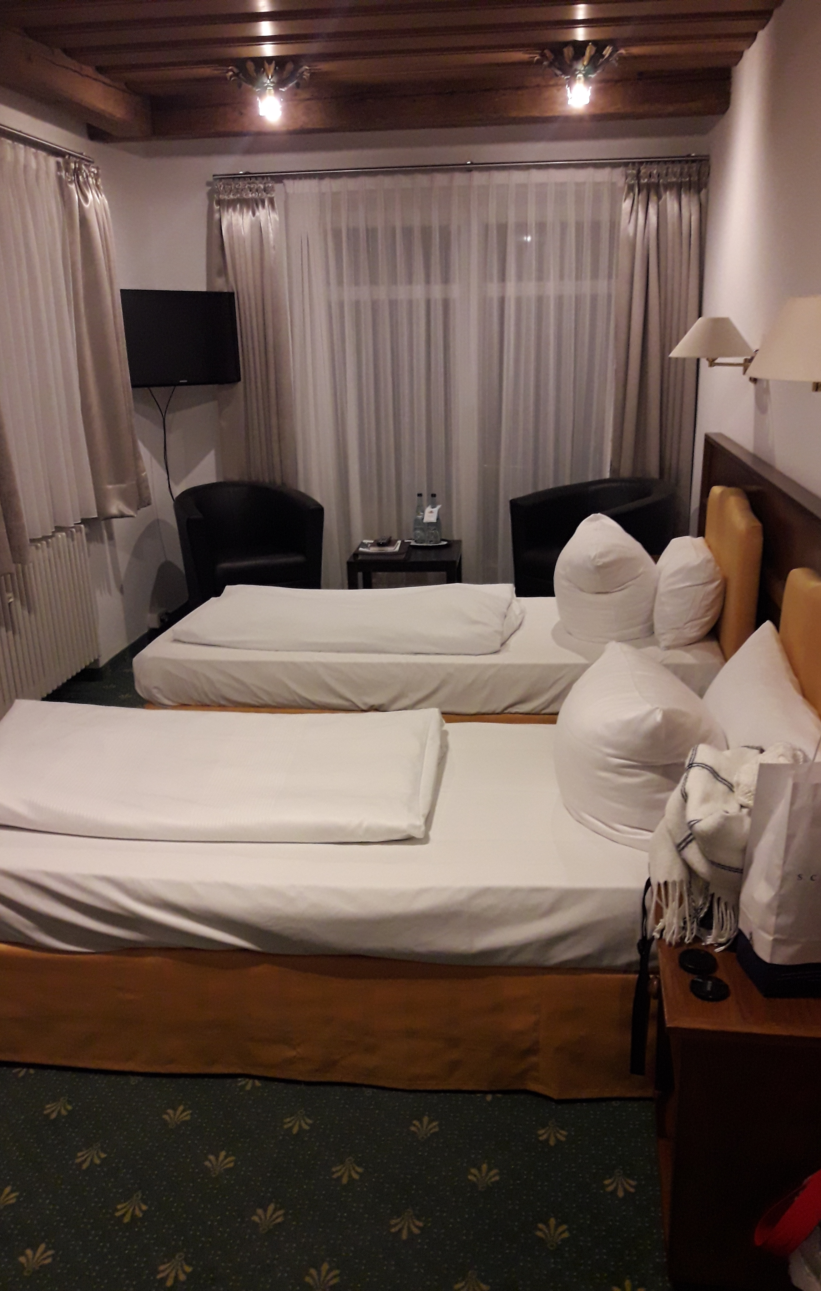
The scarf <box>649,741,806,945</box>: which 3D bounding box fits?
[{"bbox_3d":[0.565,0.336,1.892,0.270,0.370,0.210,0,17,7],"label":"scarf"}]

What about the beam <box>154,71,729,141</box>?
[{"bbox_3d":[0.082,-2.515,4.873,2.710,0.170,0.180,0,17,6],"label":"beam"}]

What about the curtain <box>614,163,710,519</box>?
[{"bbox_3d":[1.328,-1.355,5.658,0.450,2.320,0.140,0,17,7],"label":"curtain"}]

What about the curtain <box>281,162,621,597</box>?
[{"bbox_3d":[0.240,-1.374,5.828,1.880,2.320,0.100,0,17,7],"label":"curtain"}]

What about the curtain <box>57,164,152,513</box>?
[{"bbox_3d":[-1.451,-1.407,5.003,0.140,1.620,0.660,0,17,7],"label":"curtain"}]

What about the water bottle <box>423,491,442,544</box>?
[{"bbox_3d":[0.127,-0.678,5.566,0.078,0.265,0.078,0,17,6],"label":"water bottle"}]

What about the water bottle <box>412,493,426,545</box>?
[{"bbox_3d":[0.048,-0.681,5.604,0.066,0.277,0.066,0,17,7],"label":"water bottle"}]

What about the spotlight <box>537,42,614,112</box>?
[{"bbox_3d":[0.705,-2.331,4.305,0.350,0.210,0.350,0,17,6],"label":"spotlight"}]

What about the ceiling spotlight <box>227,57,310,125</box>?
[{"bbox_3d":[-0.593,-2.341,4.441,0.360,0.210,0.360,0,17,6],"label":"ceiling spotlight"}]

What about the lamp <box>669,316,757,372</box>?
[{"bbox_3d":[1.132,-1.084,3.836,0.360,0.230,0.320,0,17,6],"label":"lamp"}]

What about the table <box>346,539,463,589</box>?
[{"bbox_3d":[-0.013,-0.284,5.543,0.550,0.450,0.550,0,17,6],"label":"table"}]

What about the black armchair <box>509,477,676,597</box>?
[{"bbox_3d":[0.991,-0.442,5.420,0.650,0.770,0.710,-13,20,-32],"label":"black armchair"}]

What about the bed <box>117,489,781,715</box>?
[{"bbox_3d":[0.143,-0.073,3.925,2.100,1.020,0.920,0,17,7],"label":"bed"}]

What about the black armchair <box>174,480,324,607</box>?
[{"bbox_3d":[-0.892,-0.491,5.831,0.740,0.760,0.680,-7,18,-15],"label":"black armchair"}]

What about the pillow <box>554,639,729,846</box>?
[{"bbox_3d":[0.545,0.178,2.509,0.380,0.340,0.610,0,17,7],"label":"pillow"}]

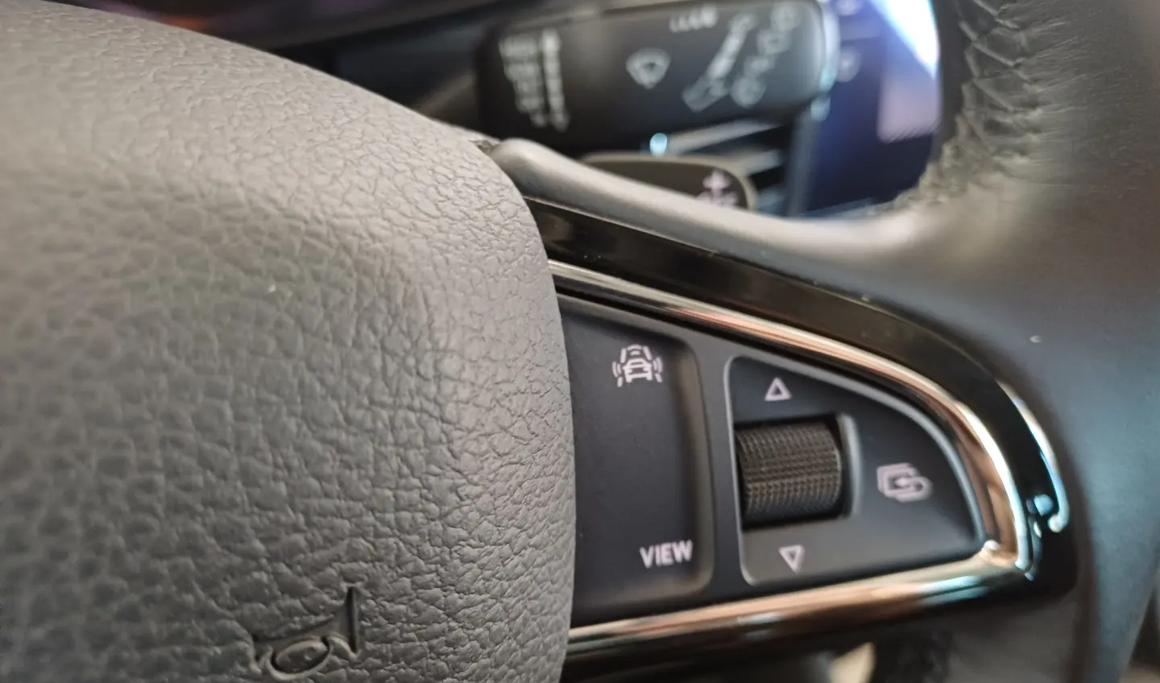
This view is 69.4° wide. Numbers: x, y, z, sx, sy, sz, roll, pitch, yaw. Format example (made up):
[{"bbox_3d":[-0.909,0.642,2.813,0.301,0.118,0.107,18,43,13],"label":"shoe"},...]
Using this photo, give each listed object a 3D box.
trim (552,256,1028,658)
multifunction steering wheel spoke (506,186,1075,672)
[{"bbox_3d":[0.028,0.013,0.118,0.068,0.048,0.014,-4,-3,-14],"label":"trim"},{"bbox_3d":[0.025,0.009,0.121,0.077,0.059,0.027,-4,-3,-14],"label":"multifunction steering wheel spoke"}]

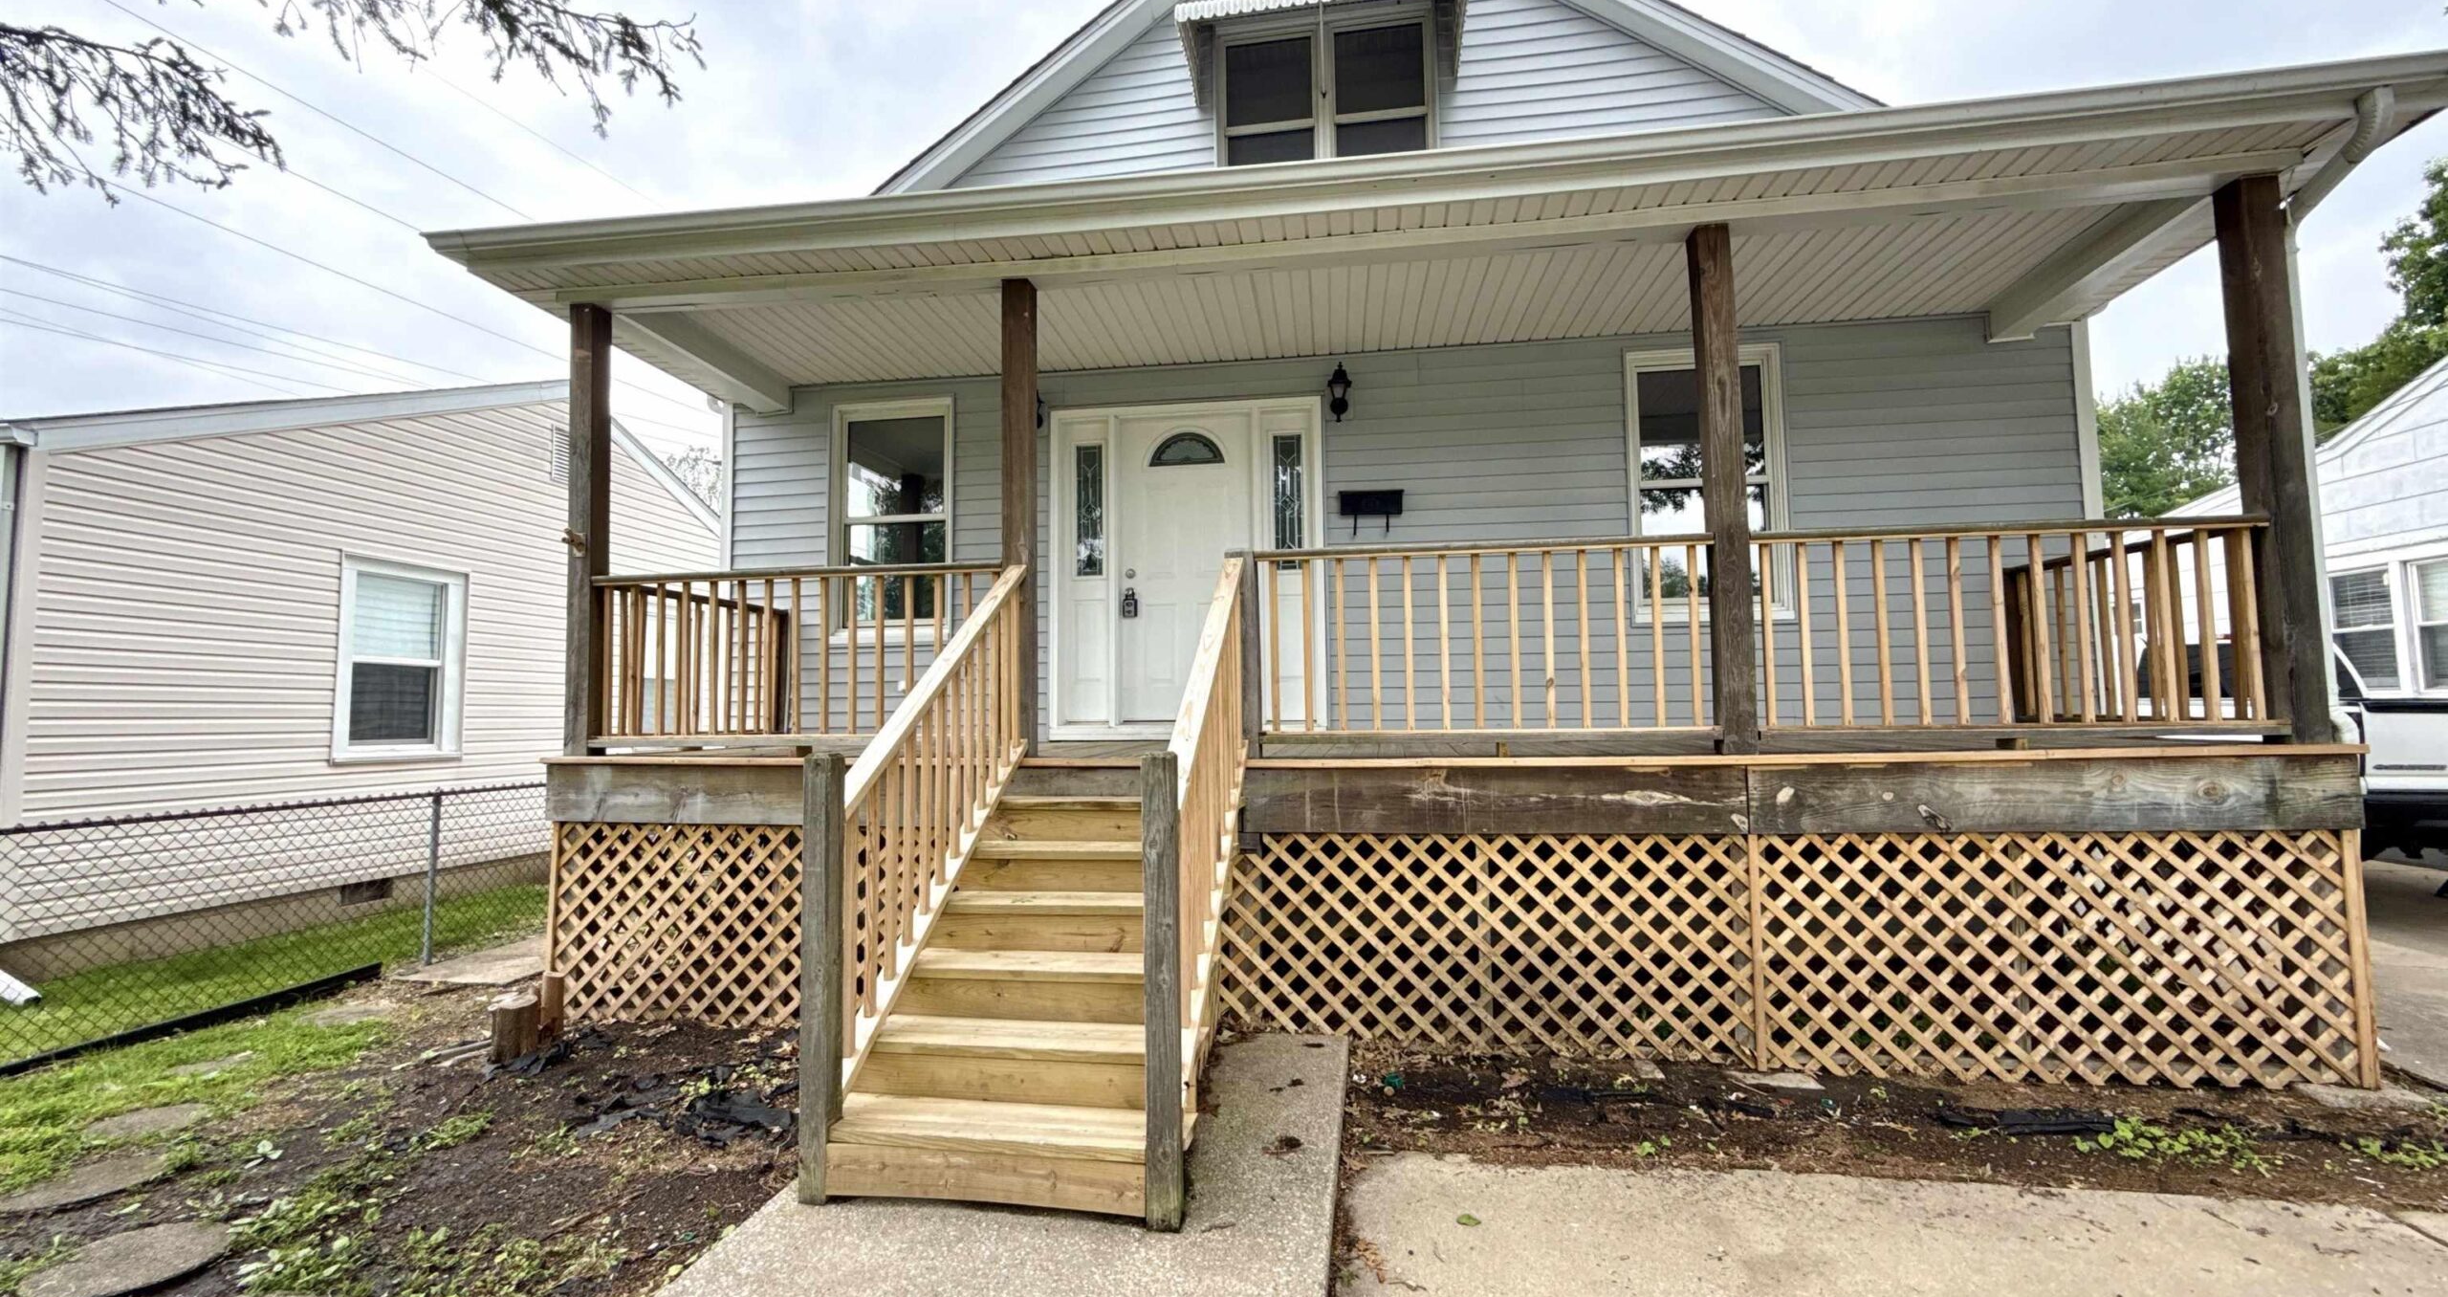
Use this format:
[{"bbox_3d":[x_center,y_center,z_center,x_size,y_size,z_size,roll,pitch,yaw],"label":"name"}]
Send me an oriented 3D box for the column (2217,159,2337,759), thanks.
[{"bbox_3d":[4.498,-0.822,4.254,0.140,2.419,0.140,-1,-4,8],"label":"column"}]

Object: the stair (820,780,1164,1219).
[{"bbox_3d":[-0.562,1.169,3.832,1.080,1.120,1.720,-1,-4,8],"label":"stair"}]

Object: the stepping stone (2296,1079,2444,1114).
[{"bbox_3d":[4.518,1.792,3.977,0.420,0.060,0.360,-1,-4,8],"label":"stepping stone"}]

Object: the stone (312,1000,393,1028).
[{"bbox_3d":[-4.451,1.885,5.017,0.400,0.050,0.400,-1,-4,8],"label":"stone"}]

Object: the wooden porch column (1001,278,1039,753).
[{"bbox_3d":[-1.022,-0.659,4.986,0.140,2.399,0.140,-1,-4,8],"label":"wooden porch column"}]

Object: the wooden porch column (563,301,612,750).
[{"bbox_3d":[-3.400,-0.638,5.305,0.140,2.410,0.140,-1,-4,8],"label":"wooden porch column"}]

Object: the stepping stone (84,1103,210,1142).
[{"bbox_3d":[-4.028,1.801,3.702,0.390,0.050,0.390,-1,-4,8],"label":"stepping stone"}]

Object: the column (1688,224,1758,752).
[{"bbox_3d":[2.282,-0.741,4.547,0.140,2.423,0.140,-1,-4,8],"label":"column"}]

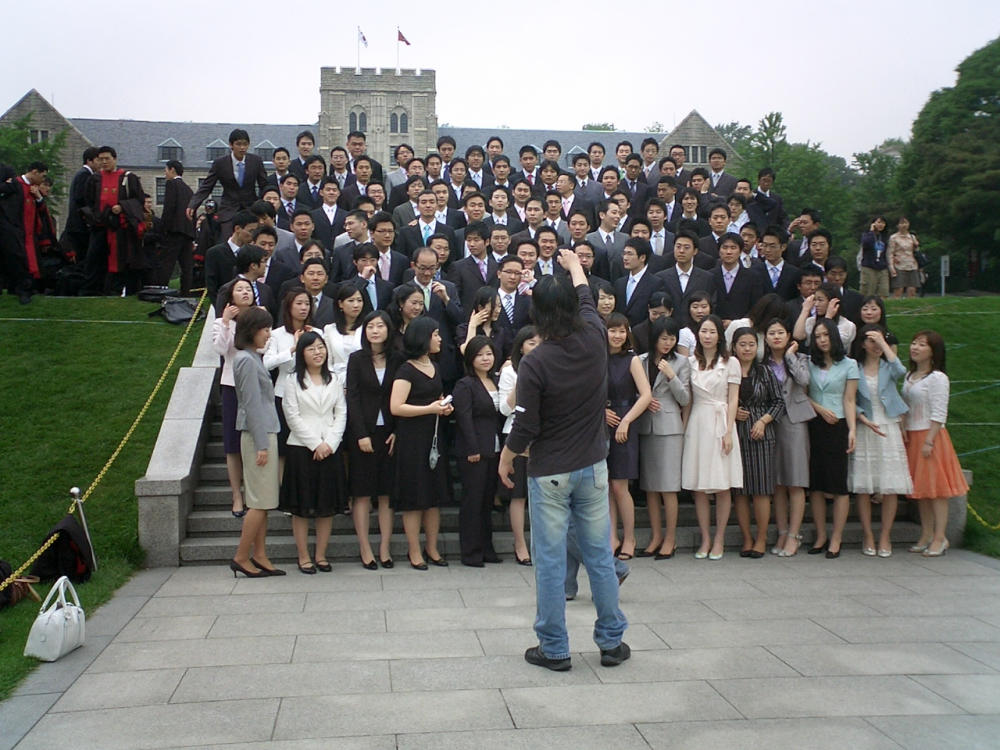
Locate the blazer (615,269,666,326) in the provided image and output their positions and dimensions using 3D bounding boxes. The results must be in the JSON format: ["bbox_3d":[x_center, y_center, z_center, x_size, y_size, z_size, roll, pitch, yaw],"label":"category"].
[{"bbox_3d":[1.090,-0.518,8.354,0.460,0.660,0.260,0,1,38],"label":"blazer"}]

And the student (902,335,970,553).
[{"bbox_3d":[3.106,0.496,7.670,0.340,1.600,0.410,-1,1,-30],"label":"student"}]

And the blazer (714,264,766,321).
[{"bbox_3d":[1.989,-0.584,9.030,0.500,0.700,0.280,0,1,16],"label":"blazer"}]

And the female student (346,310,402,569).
[{"bbox_3d":[-0.863,0.445,7.269,0.410,1.730,0.280,0,1,-22],"label":"female student"}]

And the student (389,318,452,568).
[{"bbox_3d":[-0.522,0.448,7.200,0.420,1.685,0.380,-1,1,-38],"label":"student"}]

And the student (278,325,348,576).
[{"bbox_3d":[-1.225,0.504,7.080,0.450,1.575,0.330,0,1,-18],"label":"student"}]

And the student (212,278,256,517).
[{"bbox_3d":[-1.859,0.155,7.600,0.450,1.680,0.340,0,1,-18],"label":"student"}]

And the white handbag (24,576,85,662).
[{"bbox_3d":[-2.145,1.162,5.138,0.175,0.355,0.290,0,1,6],"label":"white handbag"}]

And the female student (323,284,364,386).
[{"bbox_3d":[-1.120,0.170,7.750,0.430,1.650,0.310,0,1,-22],"label":"female student"}]

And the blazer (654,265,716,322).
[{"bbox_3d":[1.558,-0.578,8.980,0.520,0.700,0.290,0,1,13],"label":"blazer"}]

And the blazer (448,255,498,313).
[{"bbox_3d":[-0.194,-0.628,8.504,0.460,0.660,0.260,0,1,-18],"label":"blazer"}]

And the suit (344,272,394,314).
[{"bbox_3d":[-1.010,-0.459,8.154,0.460,0.660,0.260,0,1,-13],"label":"suit"}]

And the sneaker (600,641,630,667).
[{"bbox_3d":[0.550,1.285,5.009,0.105,0.100,0.275,0,1,18],"label":"sneaker"}]

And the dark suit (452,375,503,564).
[{"bbox_3d":[-0.154,0.631,7.300,0.400,1.280,0.290,-1,1,-36],"label":"dark suit"}]

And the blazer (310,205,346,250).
[{"bbox_3d":[-1.515,-1.180,9.620,0.500,0.720,0.280,0,1,-8],"label":"blazer"}]

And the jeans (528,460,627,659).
[{"bbox_3d":[0.355,0.828,4.900,0.460,0.950,0.340,0,1,2],"label":"jeans"}]

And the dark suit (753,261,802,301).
[{"bbox_3d":[2.337,-0.625,9.100,0.480,0.700,0.280,0,1,18],"label":"dark suit"}]

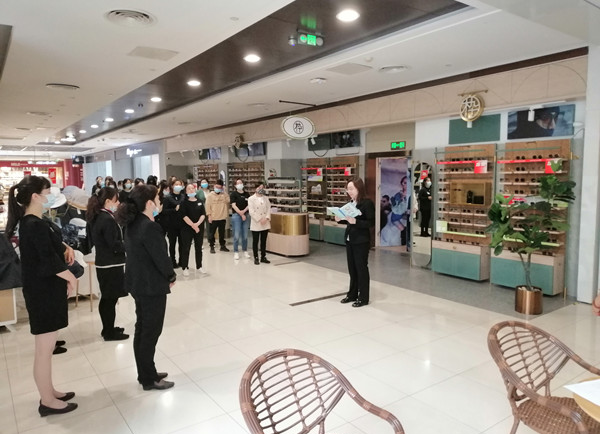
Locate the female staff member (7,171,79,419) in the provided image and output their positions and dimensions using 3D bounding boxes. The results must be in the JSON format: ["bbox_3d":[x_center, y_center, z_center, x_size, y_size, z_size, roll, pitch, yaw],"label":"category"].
[{"bbox_3d":[-1.779,0.549,3.186,0.460,1.640,0.440,-5,7,-38],"label":"female staff member"}]

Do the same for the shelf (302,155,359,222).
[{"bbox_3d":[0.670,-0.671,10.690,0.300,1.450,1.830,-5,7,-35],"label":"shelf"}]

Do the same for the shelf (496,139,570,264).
[{"bbox_3d":[3.168,-0.277,6.197,0.280,1.500,0.890,-5,7,-35],"label":"shelf"}]

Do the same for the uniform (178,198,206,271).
[{"bbox_3d":[-1.830,0.300,7.700,0.440,1.230,0.280,-5,7,-35],"label":"uniform"}]

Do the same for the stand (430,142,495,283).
[{"bbox_3d":[2.508,-0.081,6.926,0.340,2.030,0.860,-5,7,-35],"label":"stand"}]

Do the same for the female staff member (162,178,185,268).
[{"bbox_3d":[-2.299,0.126,8.255,0.450,1.603,0.300,-3,6,-23],"label":"female staff member"}]

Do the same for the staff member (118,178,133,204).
[{"bbox_3d":[-3.542,0.014,9.349,0.440,1.600,0.300,-5,7,-35],"label":"staff member"}]

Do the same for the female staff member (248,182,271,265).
[{"bbox_3d":[-0.763,0.107,8.666,0.450,1.519,0.290,-2,6,-16],"label":"female staff member"}]

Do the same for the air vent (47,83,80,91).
[{"bbox_3d":[-3.914,-2.160,7.459,0.500,0.060,0.500,-5,7,-35],"label":"air vent"}]

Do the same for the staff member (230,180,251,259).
[{"bbox_3d":[-1.205,0.036,9.091,0.440,1.592,0.300,-2,6,-14],"label":"staff member"}]

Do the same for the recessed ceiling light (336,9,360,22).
[{"bbox_3d":[0.490,-2.056,4.552,0.200,0.060,0.200,-5,7,-35],"label":"recessed ceiling light"}]

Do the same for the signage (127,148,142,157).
[{"bbox_3d":[-7.671,-2.981,20.878,0.080,0.370,2.300,-5,7,-35],"label":"signage"}]

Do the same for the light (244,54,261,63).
[{"bbox_3d":[-0.652,-2.196,6.186,0.200,0.060,0.200,-5,7,-35],"label":"light"}]

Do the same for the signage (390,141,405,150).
[{"bbox_3d":[1.925,-1.407,8.876,0.050,0.160,0.370,-5,7,-35],"label":"signage"}]

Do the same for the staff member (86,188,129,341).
[{"bbox_3d":[-1.962,0.466,4.627,0.400,1.540,0.430,-5,7,-35],"label":"staff member"}]

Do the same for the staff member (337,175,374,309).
[{"bbox_3d":[0.707,0.309,5.758,0.380,1.629,0.460,-5,7,-38],"label":"staff member"}]

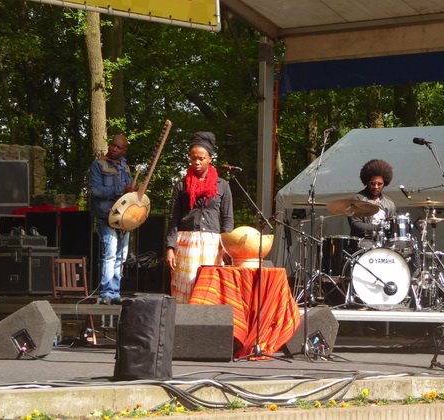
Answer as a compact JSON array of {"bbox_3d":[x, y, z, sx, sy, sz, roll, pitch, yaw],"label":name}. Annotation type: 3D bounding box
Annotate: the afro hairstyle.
[{"bbox_3d":[1.560,-0.381,22.200,0.335,0.290,0.320,1,0,-6],"label":"afro hairstyle"}]

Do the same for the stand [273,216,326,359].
[{"bbox_3d":[0.633,0.621,17.400,0.460,1.160,0.480,0,0,0],"label":"stand"}]

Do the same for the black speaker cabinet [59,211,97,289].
[{"bbox_3d":[-1.654,0.469,25.000,0.410,0.900,0.500,1,0,-2],"label":"black speaker cabinet"}]

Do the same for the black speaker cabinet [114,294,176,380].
[{"bbox_3d":[-0.527,0.882,15.050,0.380,0.580,0.380,0,0,12],"label":"black speaker cabinet"}]

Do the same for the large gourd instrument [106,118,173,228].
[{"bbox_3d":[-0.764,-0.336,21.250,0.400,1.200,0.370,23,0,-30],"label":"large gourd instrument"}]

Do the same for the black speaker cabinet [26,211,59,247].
[{"bbox_3d":[-2.063,0.471,25.100,0.400,0.880,0.480,1,0,-2],"label":"black speaker cabinet"}]

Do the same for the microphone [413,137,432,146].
[{"bbox_3d":[1.836,-0.627,20.000,0.170,0.050,0.050,9,-1,-6],"label":"microphone"}]

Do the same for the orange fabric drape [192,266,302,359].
[{"bbox_3d":[0.191,0.833,17.750,0.890,0.740,0.620,0,0,0],"label":"orange fabric drape"}]

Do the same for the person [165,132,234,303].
[{"bbox_3d":[-0.185,0.268,18.000,0.550,1.820,0.360,0,0,6],"label":"person"}]

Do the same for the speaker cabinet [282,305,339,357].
[{"bbox_3d":[0.757,1.038,18.900,0.520,0.455,0.620,1,0,-5],"label":"speaker cabinet"}]

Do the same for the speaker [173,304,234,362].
[{"bbox_3d":[-0.217,1.006,17.900,0.630,0.460,0.530,1,0,0],"label":"speaker"}]

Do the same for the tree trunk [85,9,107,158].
[{"bbox_3d":[-1.682,-0.898,29.500,0.240,3.800,0.240,-2,0,0],"label":"tree trunk"}]

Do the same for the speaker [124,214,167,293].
[{"bbox_3d":[-0.876,0.492,25.000,0.460,0.900,0.480,1,0,0],"label":"speaker"}]

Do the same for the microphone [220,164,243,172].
[{"bbox_3d":[0.075,-0.328,17.250,0.185,0.050,0.050,12,3,18],"label":"microphone"}]

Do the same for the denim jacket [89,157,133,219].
[{"bbox_3d":[-1.103,-0.221,21.500,0.430,0.620,0.330,1,0,-30],"label":"denim jacket"}]

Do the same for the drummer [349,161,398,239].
[{"bbox_3d":[1.523,0.213,22.100,0.560,1.440,0.700,1,0,-6],"label":"drummer"}]

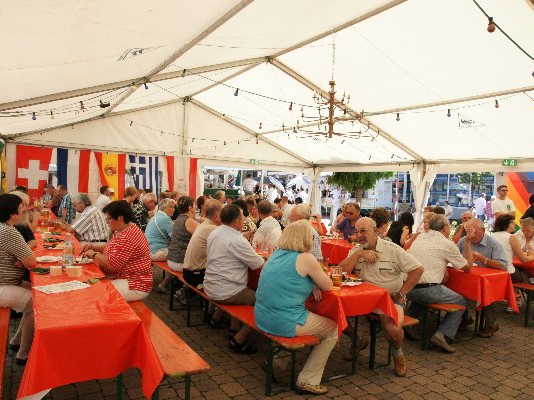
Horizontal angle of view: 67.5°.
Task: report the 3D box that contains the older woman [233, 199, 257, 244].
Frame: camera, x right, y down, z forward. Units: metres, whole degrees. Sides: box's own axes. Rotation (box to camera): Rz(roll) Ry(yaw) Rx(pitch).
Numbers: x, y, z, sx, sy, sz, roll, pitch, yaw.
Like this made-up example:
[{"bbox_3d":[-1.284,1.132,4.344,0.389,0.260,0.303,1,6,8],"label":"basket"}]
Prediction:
[{"bbox_3d":[-0.367,0.719,5.628,0.720,1.360,0.500,3,1,-41],"label":"older woman"}]

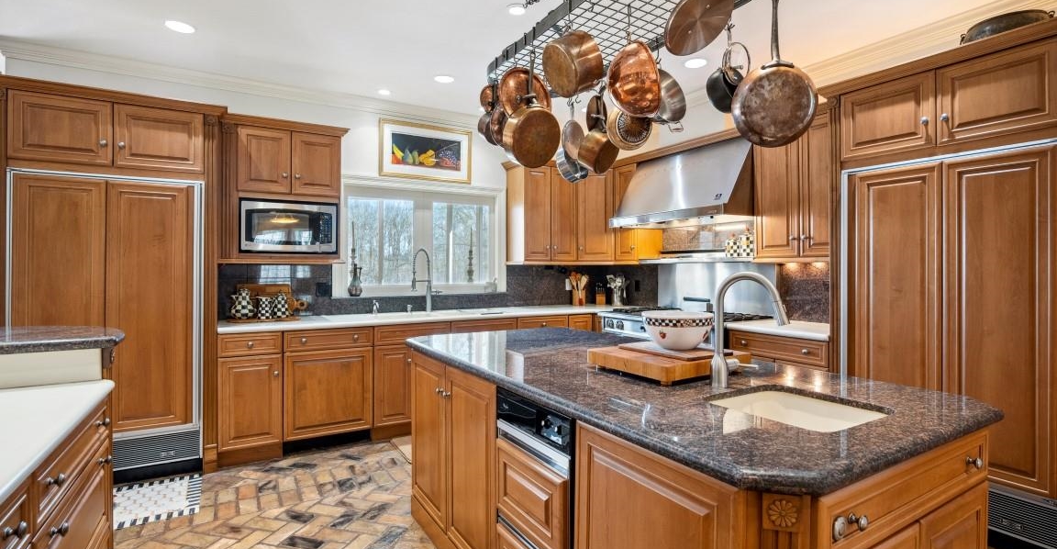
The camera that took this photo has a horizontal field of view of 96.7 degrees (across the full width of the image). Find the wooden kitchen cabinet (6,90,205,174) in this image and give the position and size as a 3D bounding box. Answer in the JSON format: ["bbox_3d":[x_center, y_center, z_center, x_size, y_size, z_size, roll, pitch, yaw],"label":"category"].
[{"bbox_3d":[-2.579,-0.817,3.028,0.867,0.358,0.699,0,0,-30],"label":"wooden kitchen cabinet"}]

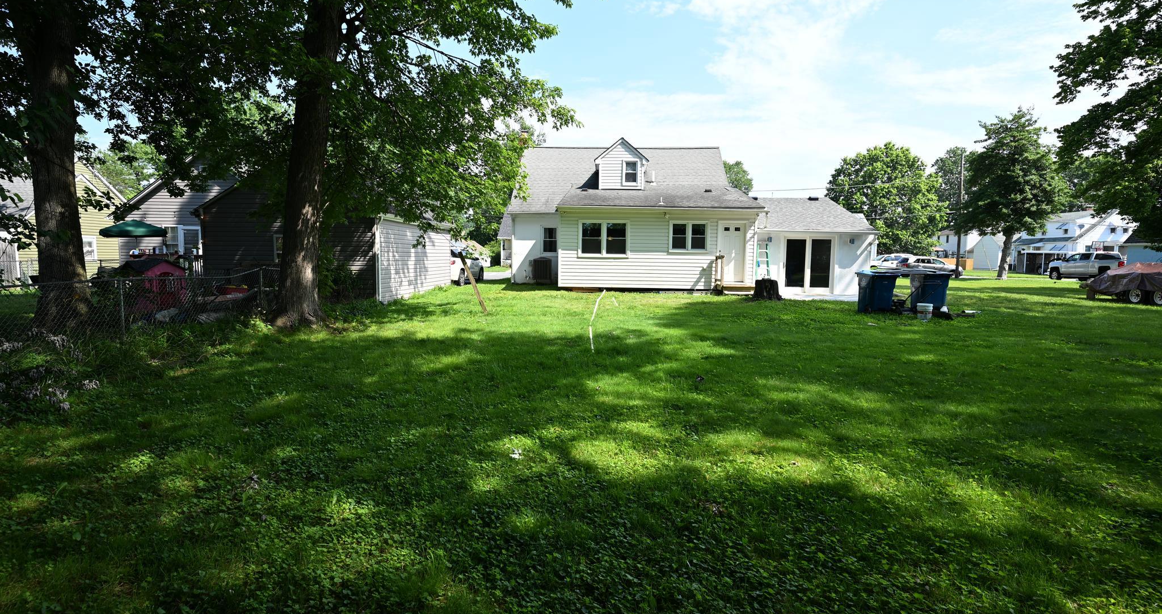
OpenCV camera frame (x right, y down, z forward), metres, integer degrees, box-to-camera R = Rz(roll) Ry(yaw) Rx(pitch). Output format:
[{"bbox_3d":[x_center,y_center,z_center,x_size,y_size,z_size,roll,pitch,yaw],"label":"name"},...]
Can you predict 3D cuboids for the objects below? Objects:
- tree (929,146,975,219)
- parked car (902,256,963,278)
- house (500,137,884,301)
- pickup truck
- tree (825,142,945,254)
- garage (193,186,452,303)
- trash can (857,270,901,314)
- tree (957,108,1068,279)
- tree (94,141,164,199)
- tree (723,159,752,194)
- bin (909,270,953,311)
[{"bbox_3d":[45.609,-12.008,67.207,8.500,15.500,8.500,1,5,0],"label":"tree"},{"bbox_3d":[26.895,-3.149,42.487,4.600,1.550,1.850,1,5,0],"label":"parked car"},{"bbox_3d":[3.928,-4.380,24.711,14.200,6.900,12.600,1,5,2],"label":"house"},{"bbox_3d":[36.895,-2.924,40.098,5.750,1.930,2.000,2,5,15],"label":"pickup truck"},{"bbox_3d":[26.778,-8.786,48.417,9.200,11.900,9.200,1,5,0],"label":"tree"},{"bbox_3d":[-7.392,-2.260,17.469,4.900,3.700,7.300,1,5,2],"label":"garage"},{"bbox_3d":[8.196,-0.427,15.171,0.850,1.120,0.680,1,5,0],"label":"trash can"},{"bbox_3d":[30.858,-8.297,39.425,7.200,12.600,7.200,1,5,0],"label":"tree"},{"bbox_3d":[-37.413,-8.676,45.415,7.500,10.800,7.500,1,5,0],"label":"tree"},{"bbox_3d":[14.157,-9.257,55.402,7.500,11.300,7.500,1,5,0],"label":"tree"},{"bbox_3d":[10.245,-0.524,16.116,0.850,1.100,0.680,1,5,0],"label":"bin"}]

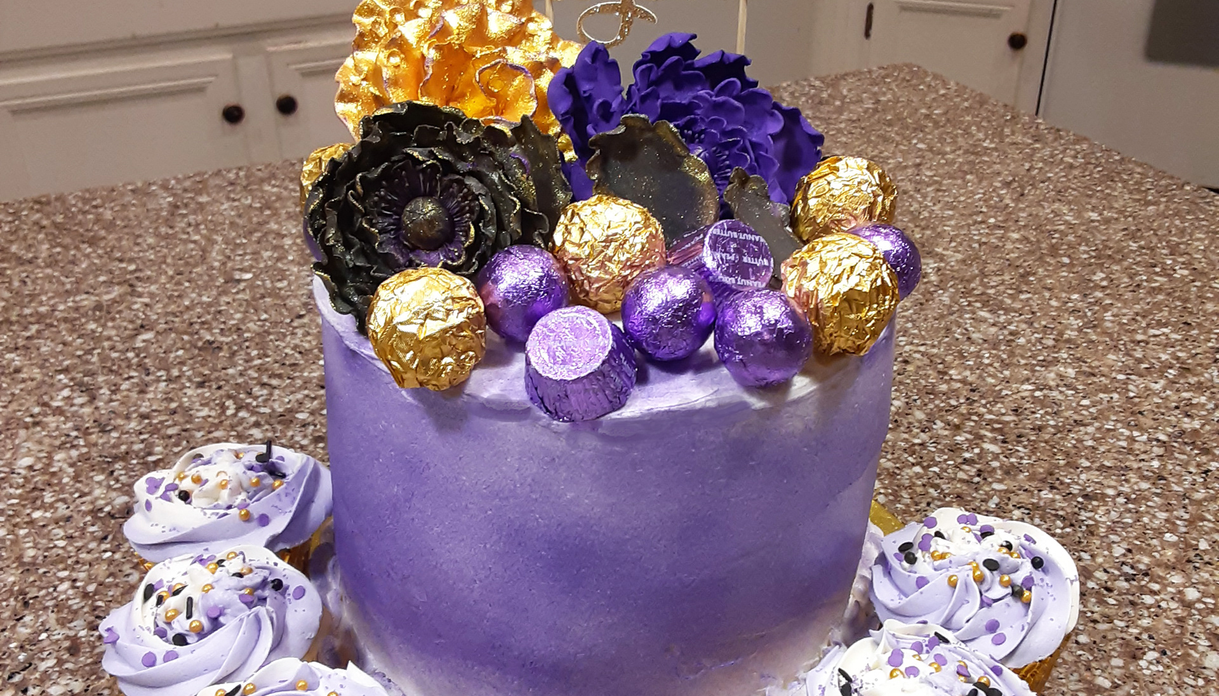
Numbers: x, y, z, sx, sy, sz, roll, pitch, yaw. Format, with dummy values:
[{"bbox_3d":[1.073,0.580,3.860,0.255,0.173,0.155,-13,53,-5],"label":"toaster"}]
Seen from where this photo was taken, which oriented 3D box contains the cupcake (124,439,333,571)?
[{"bbox_3d":[-0.138,0.071,0.468,0.072,0.062,0.072,-1,29,0],"label":"cupcake"}]

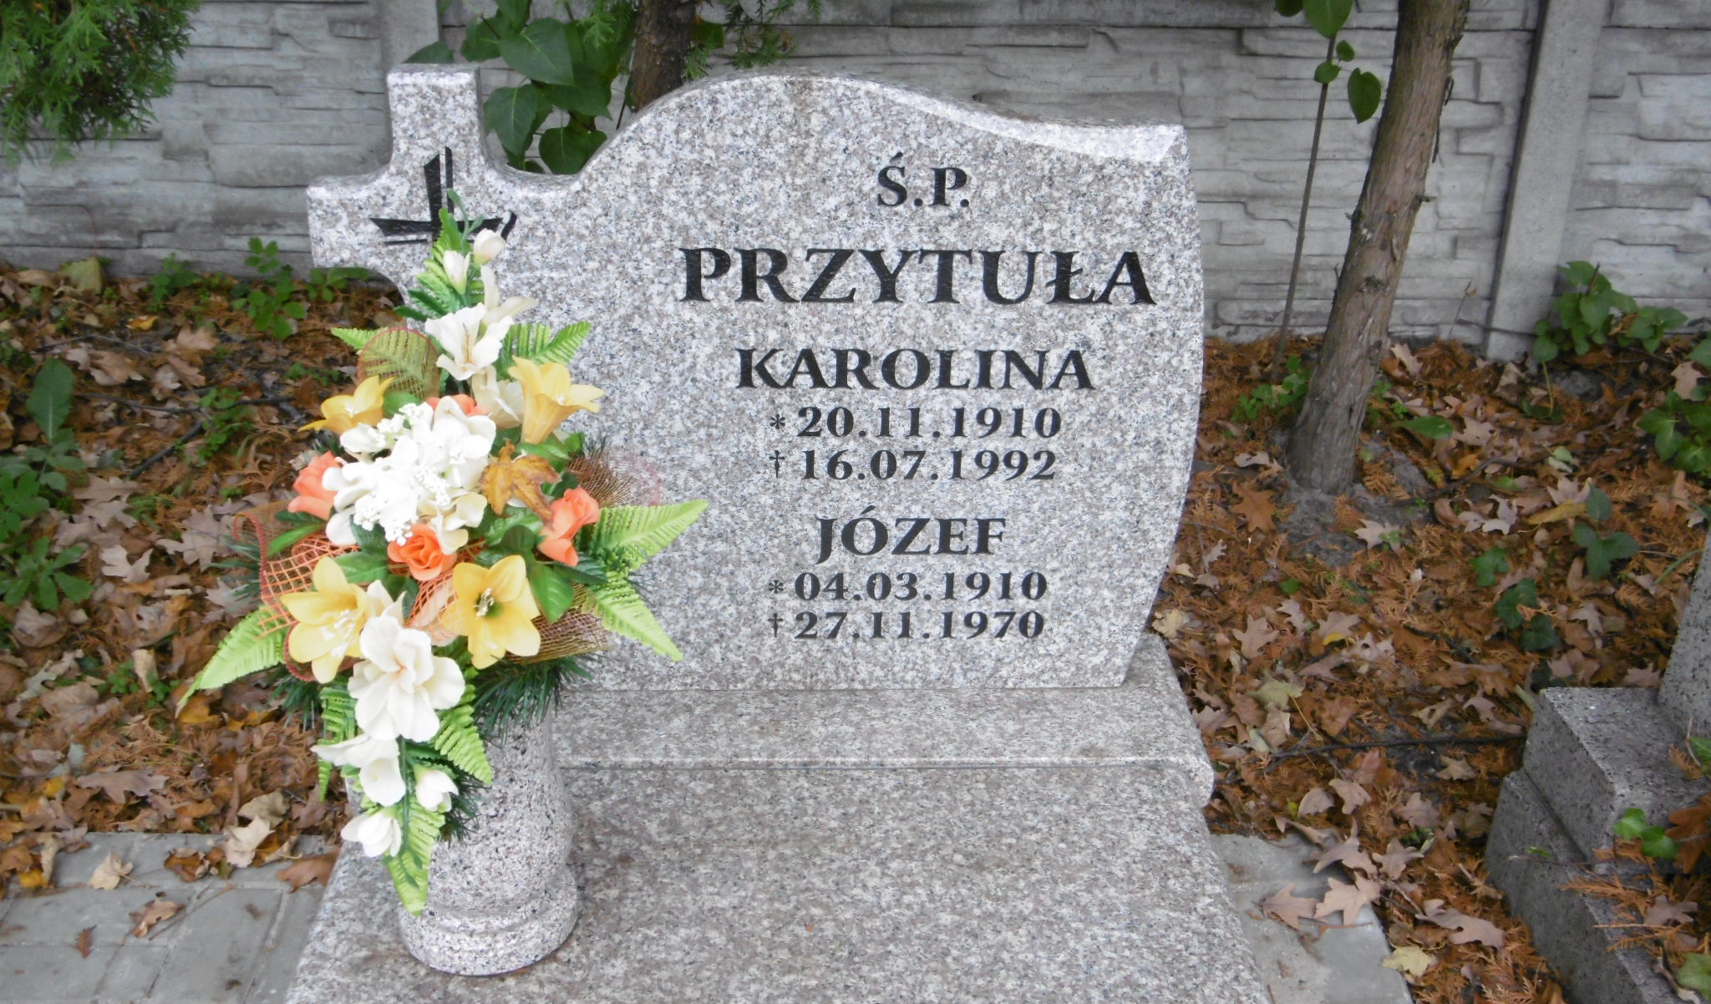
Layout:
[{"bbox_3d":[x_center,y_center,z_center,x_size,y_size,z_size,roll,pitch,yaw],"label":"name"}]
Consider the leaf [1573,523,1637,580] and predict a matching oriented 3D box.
[{"bbox_3d":[1.081,0.070,2.711,0.092,0.045,0.100,0,25,-3],"label":"leaf"}]

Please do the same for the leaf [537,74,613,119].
[{"bbox_3d":[-0.388,-0.560,2.600,0.100,0.070,0.060,0,25,-3],"label":"leaf"}]

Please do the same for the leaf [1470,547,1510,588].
[{"bbox_3d":[0.908,0.094,2.686,0.055,0.030,0.068,0,25,-3],"label":"leaf"}]

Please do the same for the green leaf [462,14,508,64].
[{"bbox_3d":[-0.529,-0.672,2.716,0.082,0.070,0.050,0,27,-2],"label":"green leaf"}]

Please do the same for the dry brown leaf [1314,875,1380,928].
[{"bbox_3d":[0.533,0.432,2.040,0.085,0.022,0.090,0,25,-3],"label":"dry brown leaf"}]

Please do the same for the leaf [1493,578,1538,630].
[{"bbox_3d":[0.902,0.139,2.564,0.062,0.035,0.075,0,25,-3],"label":"leaf"}]

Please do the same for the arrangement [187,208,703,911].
[{"bbox_3d":[-0.319,0.059,1.466,0.400,0.560,0.300,3,27,3],"label":"arrangement"}]

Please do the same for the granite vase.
[{"bbox_3d":[-0.326,0.251,1.628,0.160,0.270,0.160,0,27,-2],"label":"granite vase"}]

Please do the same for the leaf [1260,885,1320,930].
[{"bbox_3d":[0.475,0.439,2.034,0.074,0.018,0.080,0,25,-3],"label":"leaf"}]

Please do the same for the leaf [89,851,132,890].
[{"bbox_3d":[-0.843,0.418,2.124,0.045,0.020,0.060,3,27,4],"label":"leaf"}]

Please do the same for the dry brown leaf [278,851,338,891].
[{"bbox_3d":[-0.605,0.419,2.127,0.095,0.025,0.070,0,27,-2],"label":"dry brown leaf"}]

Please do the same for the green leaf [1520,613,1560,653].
[{"bbox_3d":[0.957,0.184,2.628,0.054,0.028,0.060,0,27,-2],"label":"green leaf"}]

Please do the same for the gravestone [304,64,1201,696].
[{"bbox_3d":[-0.085,-0.105,1.781,0.812,0.612,0.064,0,25,-3],"label":"gravestone"}]

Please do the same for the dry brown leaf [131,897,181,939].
[{"bbox_3d":[-0.766,0.454,2.056,0.045,0.020,0.065,15,30,25],"label":"dry brown leaf"}]

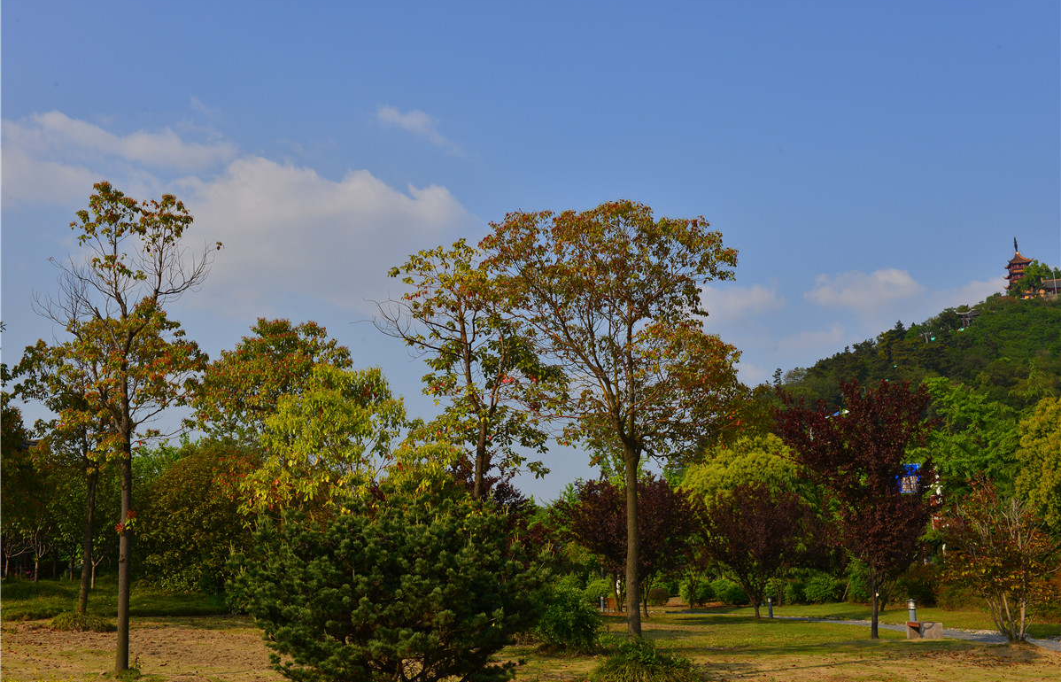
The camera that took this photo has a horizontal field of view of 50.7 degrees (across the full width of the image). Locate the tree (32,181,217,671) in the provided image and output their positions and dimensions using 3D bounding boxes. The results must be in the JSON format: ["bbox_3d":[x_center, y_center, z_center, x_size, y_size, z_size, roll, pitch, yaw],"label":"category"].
[{"bbox_3d":[-7.202,1.267,19.634,3.270,8.630,3.110,-1,-12,0],"label":"tree"}]

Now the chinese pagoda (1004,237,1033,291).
[{"bbox_3d":[213.414,-29.243,490.000,11.000,33.000,11.000,-6,-13,24],"label":"chinese pagoda"}]

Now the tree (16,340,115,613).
[{"bbox_3d":[-12.397,3.764,29.907,2.671,7.874,2.671,-1,-12,0],"label":"tree"}]

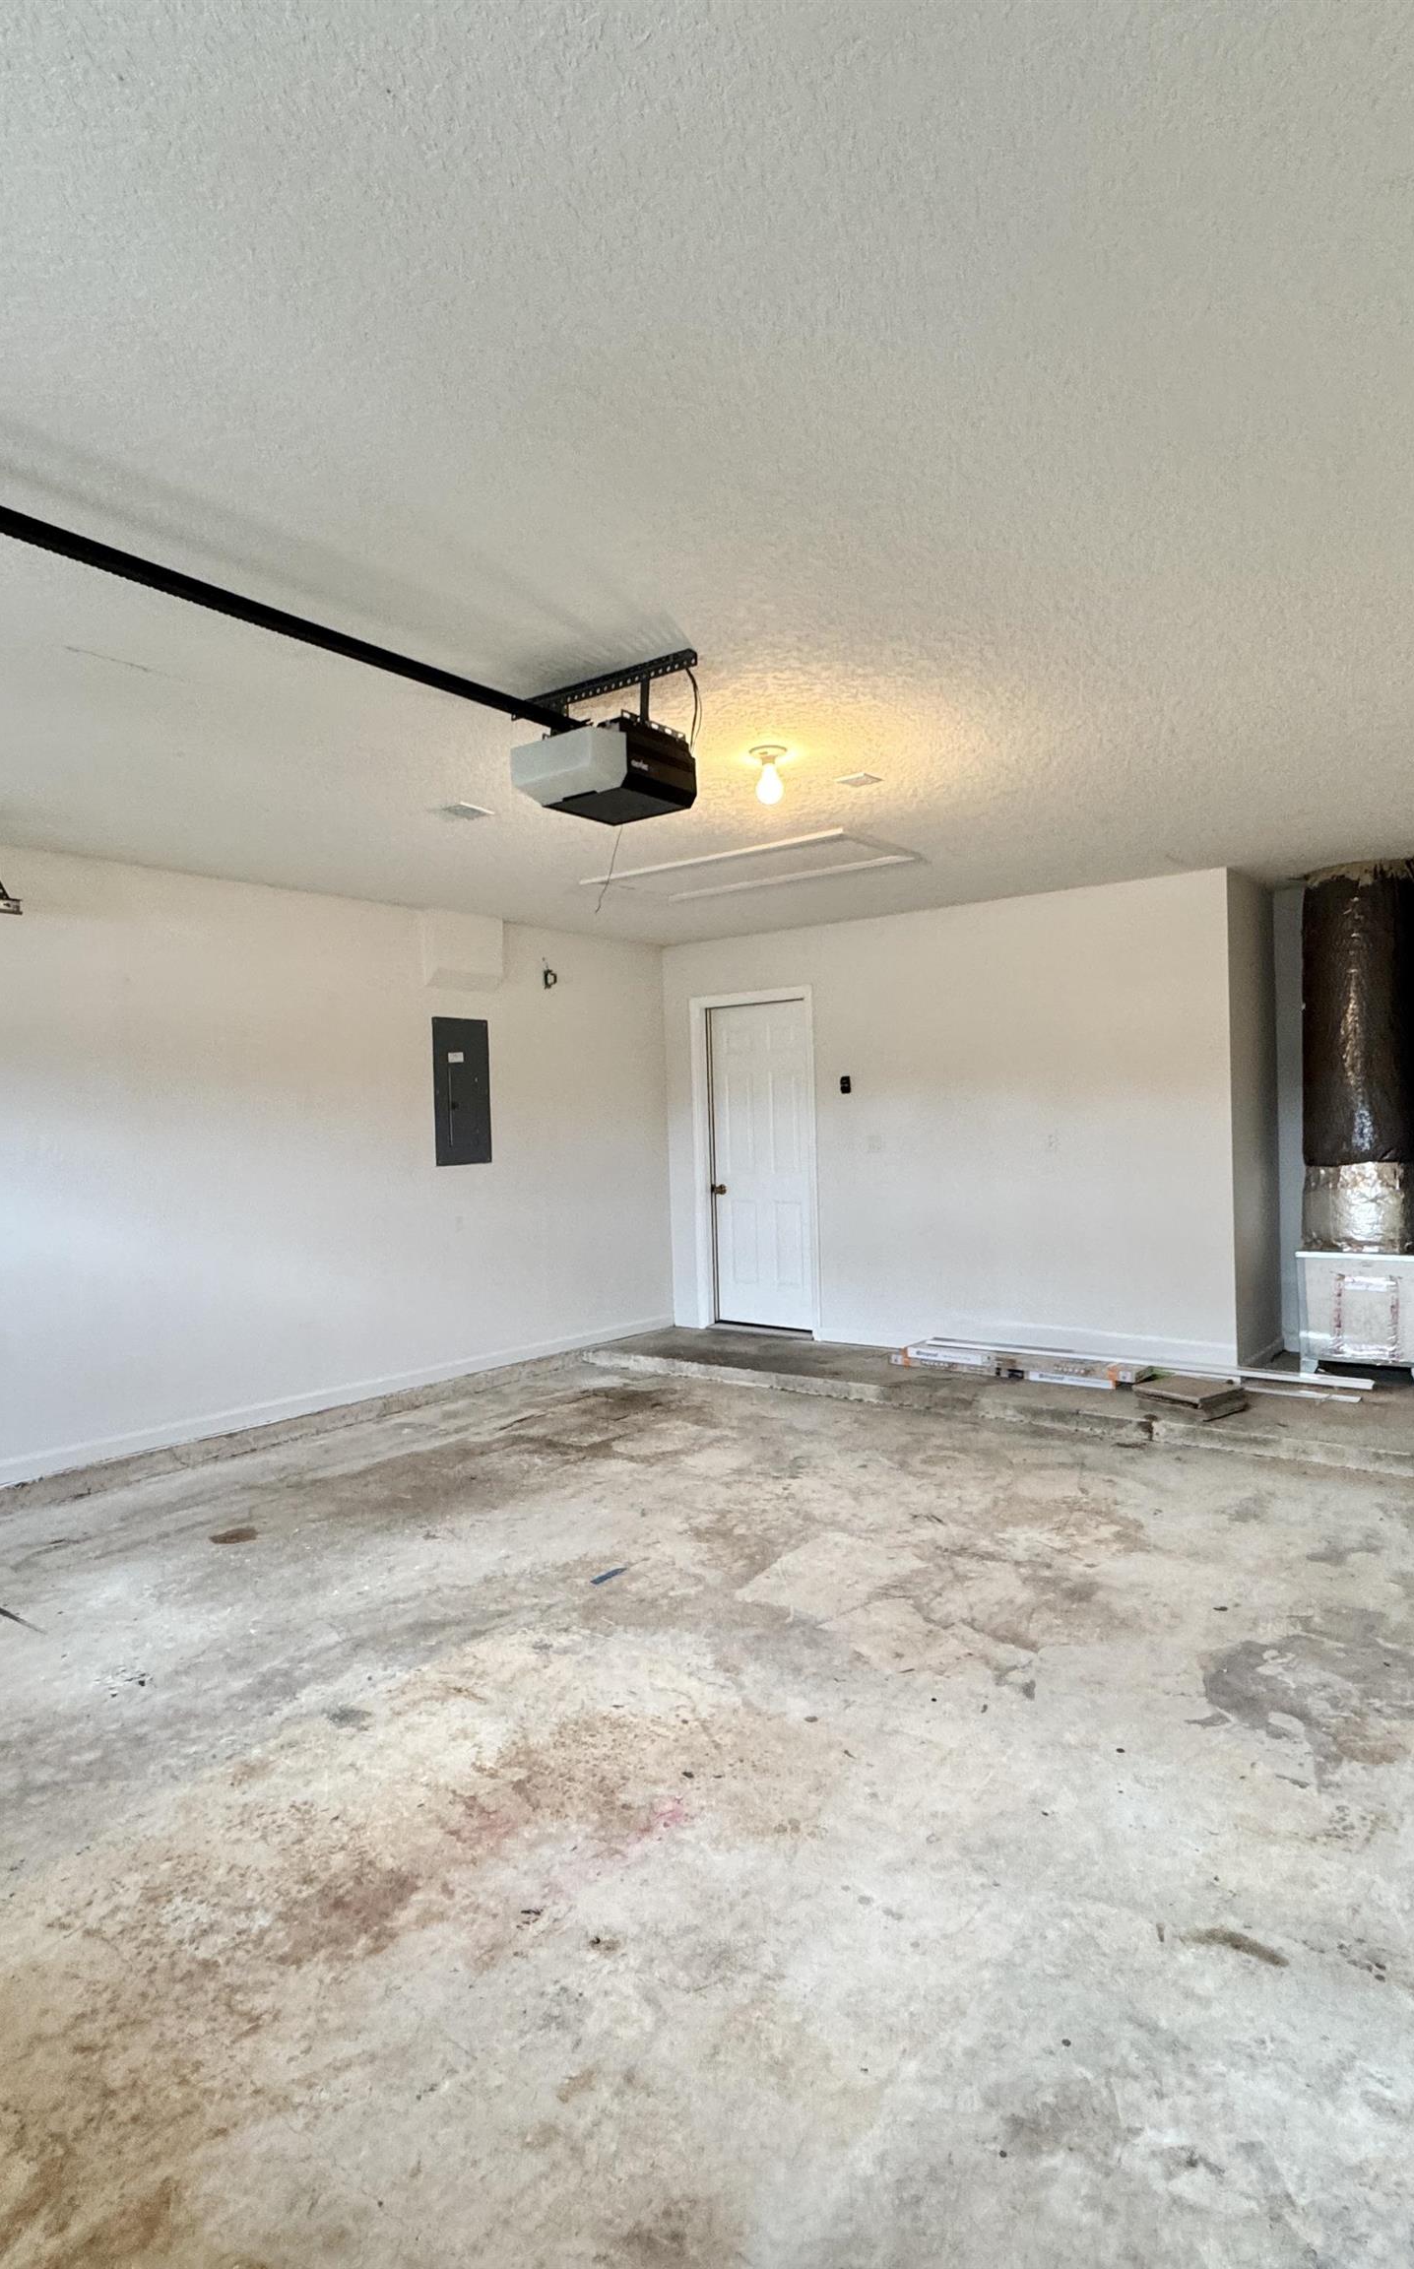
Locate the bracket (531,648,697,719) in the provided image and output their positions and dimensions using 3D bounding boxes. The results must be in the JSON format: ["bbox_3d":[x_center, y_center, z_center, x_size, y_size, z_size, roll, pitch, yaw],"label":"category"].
[{"bbox_3d":[-0.267,-1.127,3.111,0.620,0.050,0.050,-1,1,37],"label":"bracket"}]

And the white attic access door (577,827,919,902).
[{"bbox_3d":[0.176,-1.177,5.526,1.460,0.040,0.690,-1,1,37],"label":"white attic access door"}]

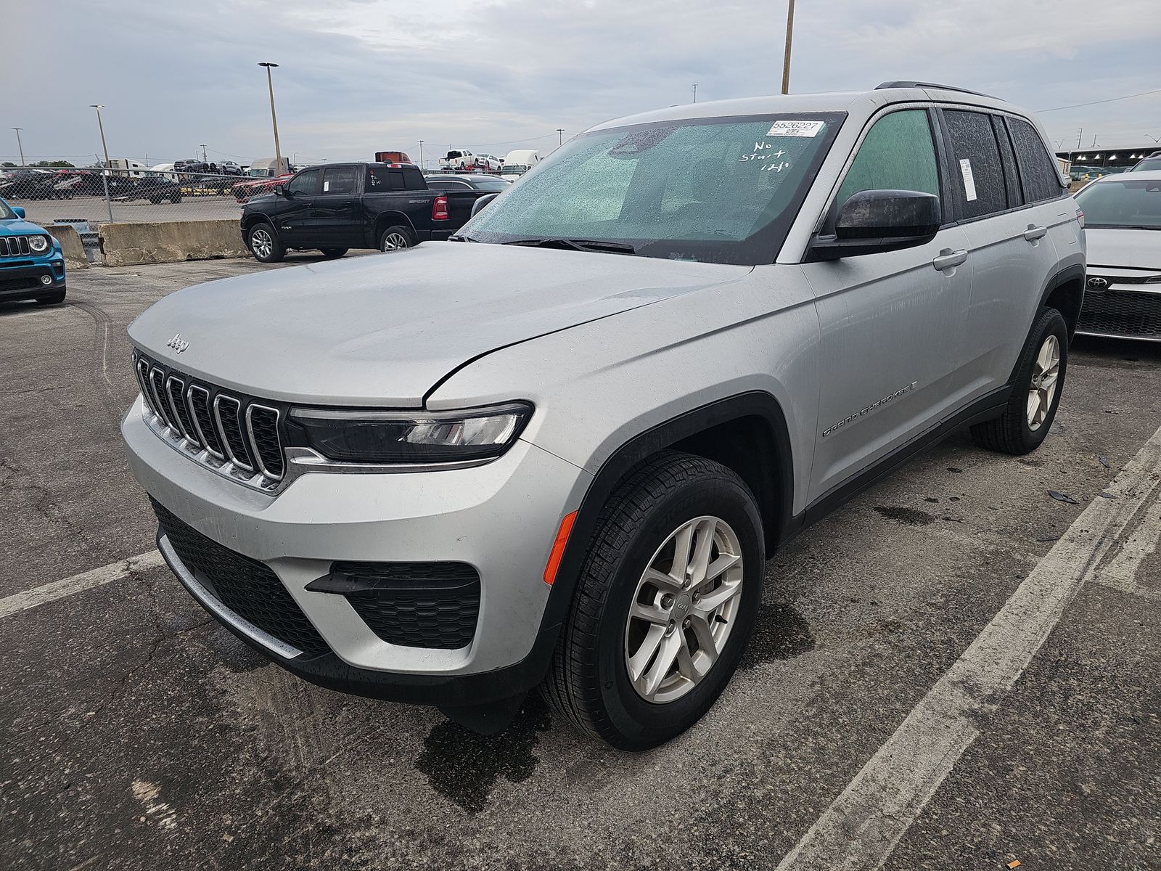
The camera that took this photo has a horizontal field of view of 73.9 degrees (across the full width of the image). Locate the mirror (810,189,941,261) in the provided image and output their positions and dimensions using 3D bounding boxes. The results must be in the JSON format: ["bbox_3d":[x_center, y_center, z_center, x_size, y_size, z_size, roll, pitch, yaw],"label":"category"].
[{"bbox_3d":[0.893,-0.636,2.329,0.200,0.210,0.275,-19,25,-42],"label":"mirror"}]

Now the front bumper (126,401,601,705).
[{"bbox_3d":[-0.840,0.190,2.143,1.950,0.660,0.540,16,25,42],"label":"front bumper"}]

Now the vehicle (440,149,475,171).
[{"bbox_3d":[-12.000,-27.600,77.000,1.950,1.880,5.600,4,25,17],"label":"vehicle"}]

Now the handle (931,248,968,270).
[{"bbox_3d":[1.318,-0.627,2.752,0.230,0.055,0.060,-19,25,-42],"label":"handle"}]

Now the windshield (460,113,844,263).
[{"bbox_3d":[0.182,-0.923,2.875,1.520,0.170,0.890,16,56,43],"label":"windshield"}]

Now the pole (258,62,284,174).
[{"bbox_3d":[-27.217,-26.756,68.640,2.000,11.460,0.500,-7,19,-19],"label":"pole"}]

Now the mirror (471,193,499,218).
[{"bbox_3d":[-0.422,-1.006,3.592,0.200,0.210,0.275,-19,25,-42],"label":"mirror"}]

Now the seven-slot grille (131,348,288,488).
[{"bbox_3d":[-0.969,-0.057,1.930,0.110,0.215,0.960,-19,25,-42],"label":"seven-slot grille"}]

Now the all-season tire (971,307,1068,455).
[{"bbox_3d":[2.291,-0.298,4.022,0.775,0.775,0.270,-19,25,-42],"label":"all-season tire"}]

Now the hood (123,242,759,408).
[{"bbox_3d":[-0.505,-0.416,2.309,1.500,0.280,1.410,16,25,42],"label":"hood"}]

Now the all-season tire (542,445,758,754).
[{"bbox_3d":[0.189,0.413,2.047,0.270,0.760,0.760,16,25,42],"label":"all-season tire"}]

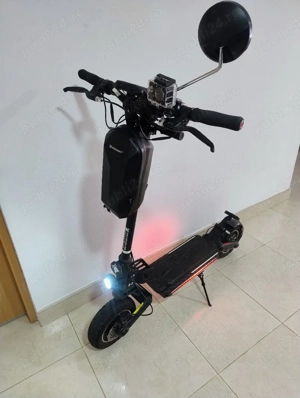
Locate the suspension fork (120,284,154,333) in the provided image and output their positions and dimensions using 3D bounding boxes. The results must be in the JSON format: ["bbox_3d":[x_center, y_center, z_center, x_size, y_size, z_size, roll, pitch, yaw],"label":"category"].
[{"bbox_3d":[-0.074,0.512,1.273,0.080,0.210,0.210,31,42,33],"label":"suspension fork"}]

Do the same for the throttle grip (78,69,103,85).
[{"bbox_3d":[-0.202,-0.399,0.913,0.132,0.037,0.042,31,42,33],"label":"throttle grip"}]

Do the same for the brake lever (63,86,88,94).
[{"bbox_3d":[-0.239,-0.350,0.890,0.110,0.024,0.035,31,42,33],"label":"brake lever"}]

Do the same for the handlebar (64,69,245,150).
[{"bbox_3d":[-0.043,-0.273,0.767,0.626,0.095,0.115,31,42,33],"label":"handlebar"}]

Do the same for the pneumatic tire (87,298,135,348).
[{"bbox_3d":[-0.168,0.575,1.291,0.072,0.264,0.264,31,42,33],"label":"pneumatic tire"}]

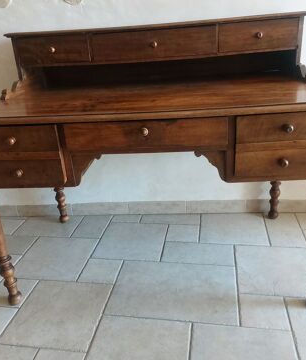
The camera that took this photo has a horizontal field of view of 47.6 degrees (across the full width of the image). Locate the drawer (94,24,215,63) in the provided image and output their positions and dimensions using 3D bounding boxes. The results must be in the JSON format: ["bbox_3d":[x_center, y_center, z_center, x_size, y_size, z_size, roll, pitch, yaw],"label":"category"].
[{"bbox_3d":[0.006,-0.574,1.457,0.500,0.110,0.220,-2,23,6],"label":"drawer"}]

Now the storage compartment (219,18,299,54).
[{"bbox_3d":[0.411,-0.590,1.416,0.298,0.110,0.220,-2,23,6],"label":"storage compartment"}]

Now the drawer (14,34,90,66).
[{"bbox_3d":[-0.402,-0.565,1.496,0.298,0.110,0.220,-2,23,6],"label":"drawer"}]

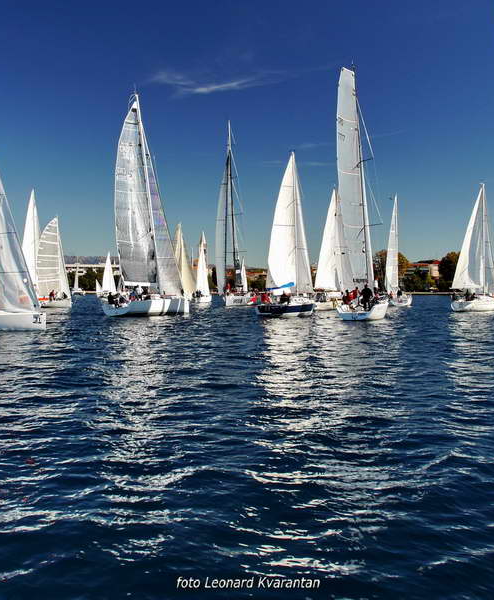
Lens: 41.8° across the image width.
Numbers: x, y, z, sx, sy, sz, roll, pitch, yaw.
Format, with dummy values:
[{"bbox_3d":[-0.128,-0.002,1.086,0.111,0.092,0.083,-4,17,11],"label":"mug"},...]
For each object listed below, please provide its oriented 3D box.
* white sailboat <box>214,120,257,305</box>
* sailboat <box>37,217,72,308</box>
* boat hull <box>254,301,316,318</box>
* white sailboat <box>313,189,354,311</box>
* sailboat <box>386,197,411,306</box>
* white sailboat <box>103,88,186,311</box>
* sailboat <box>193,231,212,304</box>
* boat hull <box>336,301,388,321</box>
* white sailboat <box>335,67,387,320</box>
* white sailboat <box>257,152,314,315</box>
[{"bbox_3d":[-1.123,-11.141,83.815,4.510,23.500,15.500,0,1,14],"label":"white sailboat"},{"bbox_3d":[-21.017,-4.229,71.936,2.620,10.100,7.200,0,1,20],"label":"sailboat"},{"bbox_3d":[3.820,0.476,52.017,3.100,1.400,9.500,1,1,28],"label":"boat hull"},{"bbox_3d":[9.108,-5.028,63.421,3.150,12.000,8.800,1,1,30],"label":"white sailboat"},{"bbox_3d":[19.332,-6.239,80.902,3.460,13.800,10.000,0,1,15],"label":"sailboat"},{"bbox_3d":[-7.362,-7.941,52.867,3.890,18.200,11.600,0,1,24],"label":"white sailboat"},{"bbox_3d":[-5.910,-4.684,91.931,2.620,10.300,7.200,0,1,14],"label":"sailboat"},{"bbox_3d":[8.682,0.561,47.217,3.600,1.400,11.600,0,1,18],"label":"boat hull"},{"bbox_3d":[8.682,-7.888,47.067,3.780,18.300,11.600,0,1,18],"label":"white sailboat"},{"bbox_3d":[3.820,-5.323,51.914,3.260,13.000,9.500,1,1,28],"label":"white sailboat"}]

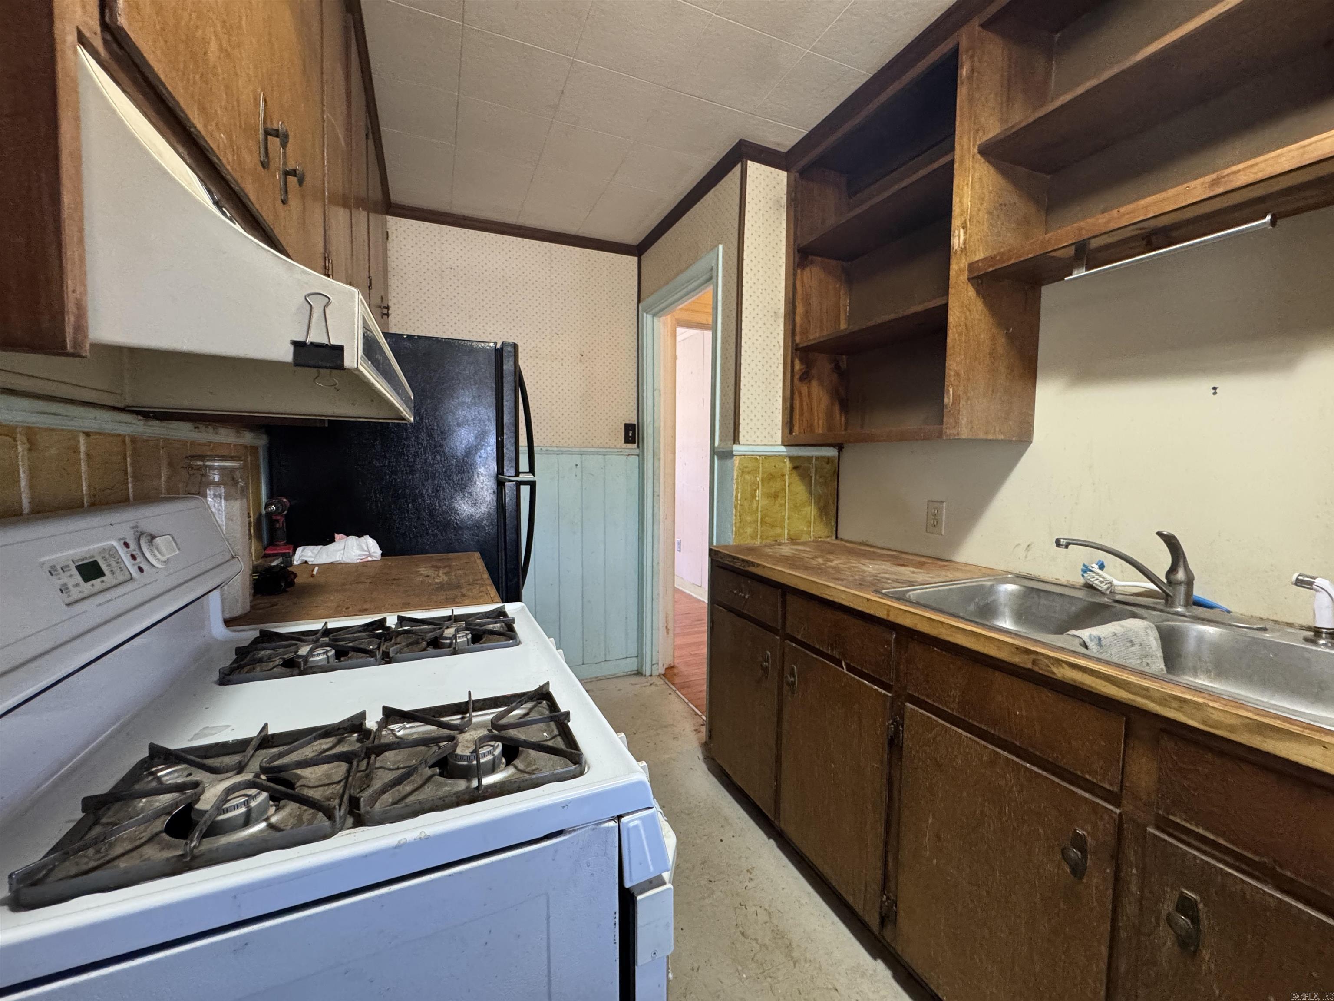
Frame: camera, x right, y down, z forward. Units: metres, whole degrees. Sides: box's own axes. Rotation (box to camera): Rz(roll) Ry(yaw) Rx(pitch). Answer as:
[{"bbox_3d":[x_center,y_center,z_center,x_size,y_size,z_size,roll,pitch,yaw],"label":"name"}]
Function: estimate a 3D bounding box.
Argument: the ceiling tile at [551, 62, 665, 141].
[{"bbox_3d":[-0.196,-1.316,1.785,0.305,0.014,0.305,-1,4,-23],"label":"ceiling tile"}]

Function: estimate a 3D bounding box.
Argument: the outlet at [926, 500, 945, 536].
[{"bbox_3d":[0.916,0.060,1.845,0.010,0.116,0.073,-1,4,-23],"label":"outlet"}]

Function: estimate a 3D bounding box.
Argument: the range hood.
[{"bbox_3d":[-0.637,-0.263,0.749,0.470,0.240,0.750,-1,4,-24],"label":"range hood"}]

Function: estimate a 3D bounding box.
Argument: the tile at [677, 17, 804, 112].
[{"bbox_3d":[0.205,-1.302,1.627,0.305,0.014,0.305,-1,4,-23],"label":"tile"}]

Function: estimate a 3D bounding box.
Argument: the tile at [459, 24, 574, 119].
[{"bbox_3d":[-0.475,-1.310,1.664,0.305,0.014,0.305,-1,4,-23],"label":"tile"}]

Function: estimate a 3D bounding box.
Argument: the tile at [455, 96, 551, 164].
[{"bbox_3d":[-0.596,-1.330,1.943,0.305,0.014,0.305,-1,4,-23],"label":"tile"}]

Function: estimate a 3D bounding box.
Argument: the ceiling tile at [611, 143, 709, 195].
[{"bbox_3d":[-0.037,-1.341,2.185,0.305,0.014,0.305,-1,4,-23],"label":"ceiling tile"}]

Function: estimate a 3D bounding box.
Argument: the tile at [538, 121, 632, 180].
[{"bbox_3d":[-0.325,-1.364,2.118,0.307,0.014,0.312,-1,4,-23],"label":"tile"}]

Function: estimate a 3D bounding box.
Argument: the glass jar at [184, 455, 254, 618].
[{"bbox_3d":[-0.893,0.069,1.070,0.093,0.307,0.094,-1,4,-23],"label":"glass jar"}]

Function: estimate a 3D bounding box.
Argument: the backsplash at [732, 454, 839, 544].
[{"bbox_3d":[0.491,-0.009,2.185,0.509,0.352,0.012,-1,4,-23],"label":"backsplash"}]

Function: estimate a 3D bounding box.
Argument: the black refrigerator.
[{"bbox_3d":[-0.993,0.239,2.149,0.792,1.596,0.760,-1,4,-23],"label":"black refrigerator"}]

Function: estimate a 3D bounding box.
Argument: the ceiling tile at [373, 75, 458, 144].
[{"bbox_3d":[-0.872,-1.355,1.877,0.265,0.014,0.307,-1,4,-23],"label":"ceiling tile"}]

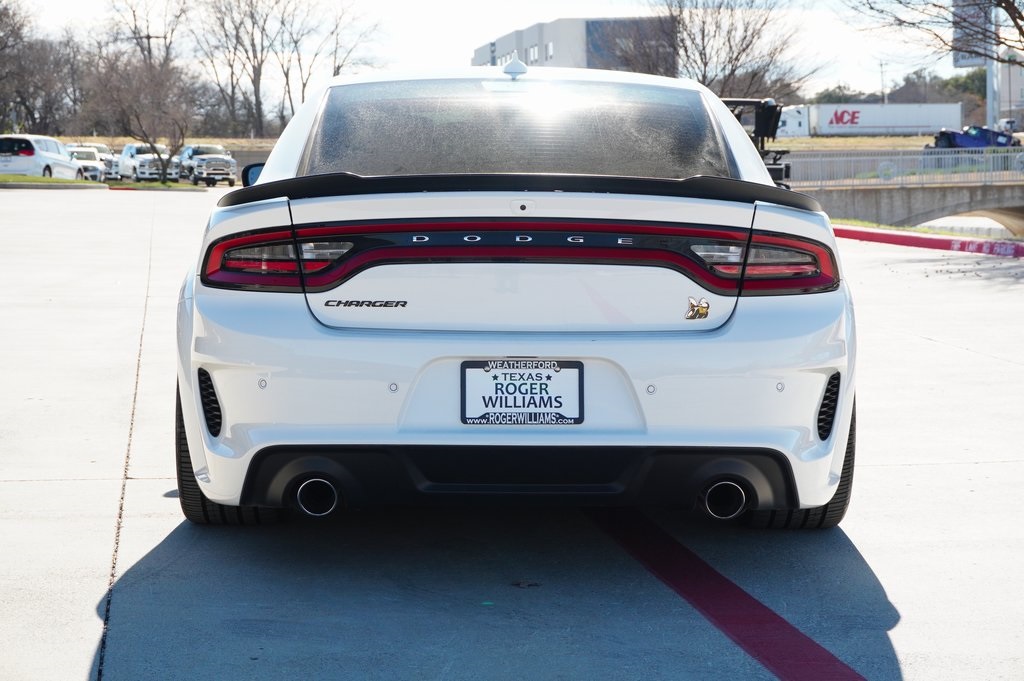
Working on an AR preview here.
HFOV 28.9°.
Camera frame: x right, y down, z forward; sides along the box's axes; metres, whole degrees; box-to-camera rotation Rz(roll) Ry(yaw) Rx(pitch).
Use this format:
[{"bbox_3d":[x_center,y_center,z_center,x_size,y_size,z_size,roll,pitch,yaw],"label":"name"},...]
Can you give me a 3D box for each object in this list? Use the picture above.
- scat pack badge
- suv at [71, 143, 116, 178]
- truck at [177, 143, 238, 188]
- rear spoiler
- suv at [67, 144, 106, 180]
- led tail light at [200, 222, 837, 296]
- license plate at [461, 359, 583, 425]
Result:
[{"bbox_3d":[0.480,-0.082,5.120,0.061,0.060,0.008,0,5,-3],"label":"scat pack badge"},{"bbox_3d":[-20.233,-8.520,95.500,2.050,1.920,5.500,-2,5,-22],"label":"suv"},{"bbox_3d":[-14.683,-8.342,95.000,2.130,1.980,6.000,-2,5,-22],"label":"truck"},{"bbox_3d":[0.021,-0.391,5.290,1.610,0.115,0.300,0,5,0],"label":"rear spoiler"},{"bbox_3d":[-19.086,-7.763,88.000,1.860,1.600,4.600,-2,5,-22],"label":"suv"},{"bbox_3d":[0.021,-0.219,5.260,1.700,0.205,0.270,0,5,0],"label":"led tail light"},{"bbox_3d":[0.025,0.134,5.060,0.311,0.161,0.015,0,5,0],"label":"license plate"}]

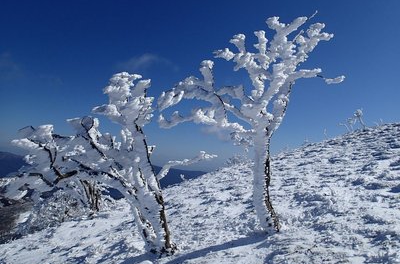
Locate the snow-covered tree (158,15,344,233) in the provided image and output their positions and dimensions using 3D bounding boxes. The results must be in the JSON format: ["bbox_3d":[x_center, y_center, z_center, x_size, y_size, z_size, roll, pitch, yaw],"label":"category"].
[{"bbox_3d":[1.120,-0.190,6.400,4.000,4.750,2.800,0,-3,0],"label":"snow-covered tree"}]

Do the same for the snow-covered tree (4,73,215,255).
[{"bbox_3d":[-1.850,0.650,5.950,4.200,3.800,2.700,0,-3,0],"label":"snow-covered tree"}]

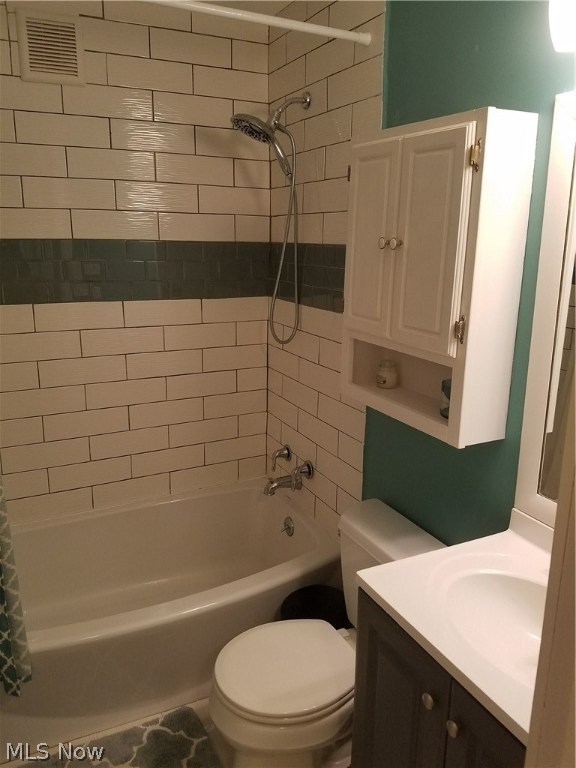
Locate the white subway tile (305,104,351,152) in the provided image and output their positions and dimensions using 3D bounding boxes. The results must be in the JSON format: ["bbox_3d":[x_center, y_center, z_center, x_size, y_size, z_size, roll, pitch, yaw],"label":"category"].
[{"bbox_3d":[0.133,-0.846,1.924,0.010,0.102,0.306,-7,16,-26],"label":"white subway tile"}]

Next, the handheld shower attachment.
[{"bbox_3d":[-0.066,-0.560,2.013,0.286,0.870,0.145,-7,16,-26],"label":"handheld shower attachment"}]

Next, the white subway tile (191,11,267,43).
[{"bbox_3d":[-0.206,-1.320,2.116,0.294,0.101,0.010,-6,16,-25],"label":"white subway tile"}]

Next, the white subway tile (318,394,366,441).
[{"bbox_3d":[0.182,0.113,2.001,0.010,0.101,0.298,-7,16,-26],"label":"white subway tile"}]

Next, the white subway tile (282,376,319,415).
[{"bbox_3d":[0.053,0.046,2.377,0.010,0.106,0.316,-7,16,-26],"label":"white subway tile"}]

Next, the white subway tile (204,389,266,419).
[{"bbox_3d":[-0.222,0.089,2.484,0.294,0.101,0.010,-6,16,-25],"label":"white subway tile"}]

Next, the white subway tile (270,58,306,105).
[{"bbox_3d":[-0.001,-1.156,2.206,0.010,0.106,0.317,-7,16,-26],"label":"white subway tile"}]

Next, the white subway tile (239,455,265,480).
[{"bbox_3d":[-0.157,0.377,2.594,0.141,0.094,0.010,-6,16,-25],"label":"white subway tile"}]

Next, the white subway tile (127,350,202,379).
[{"bbox_3d":[-0.484,-0.079,2.273,0.302,0.099,0.010,-7,16,-26],"label":"white subway tile"}]

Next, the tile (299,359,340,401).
[{"bbox_3d":[0.117,-0.021,2.106,0.010,0.101,0.304,-6,16,-25],"label":"tile"}]

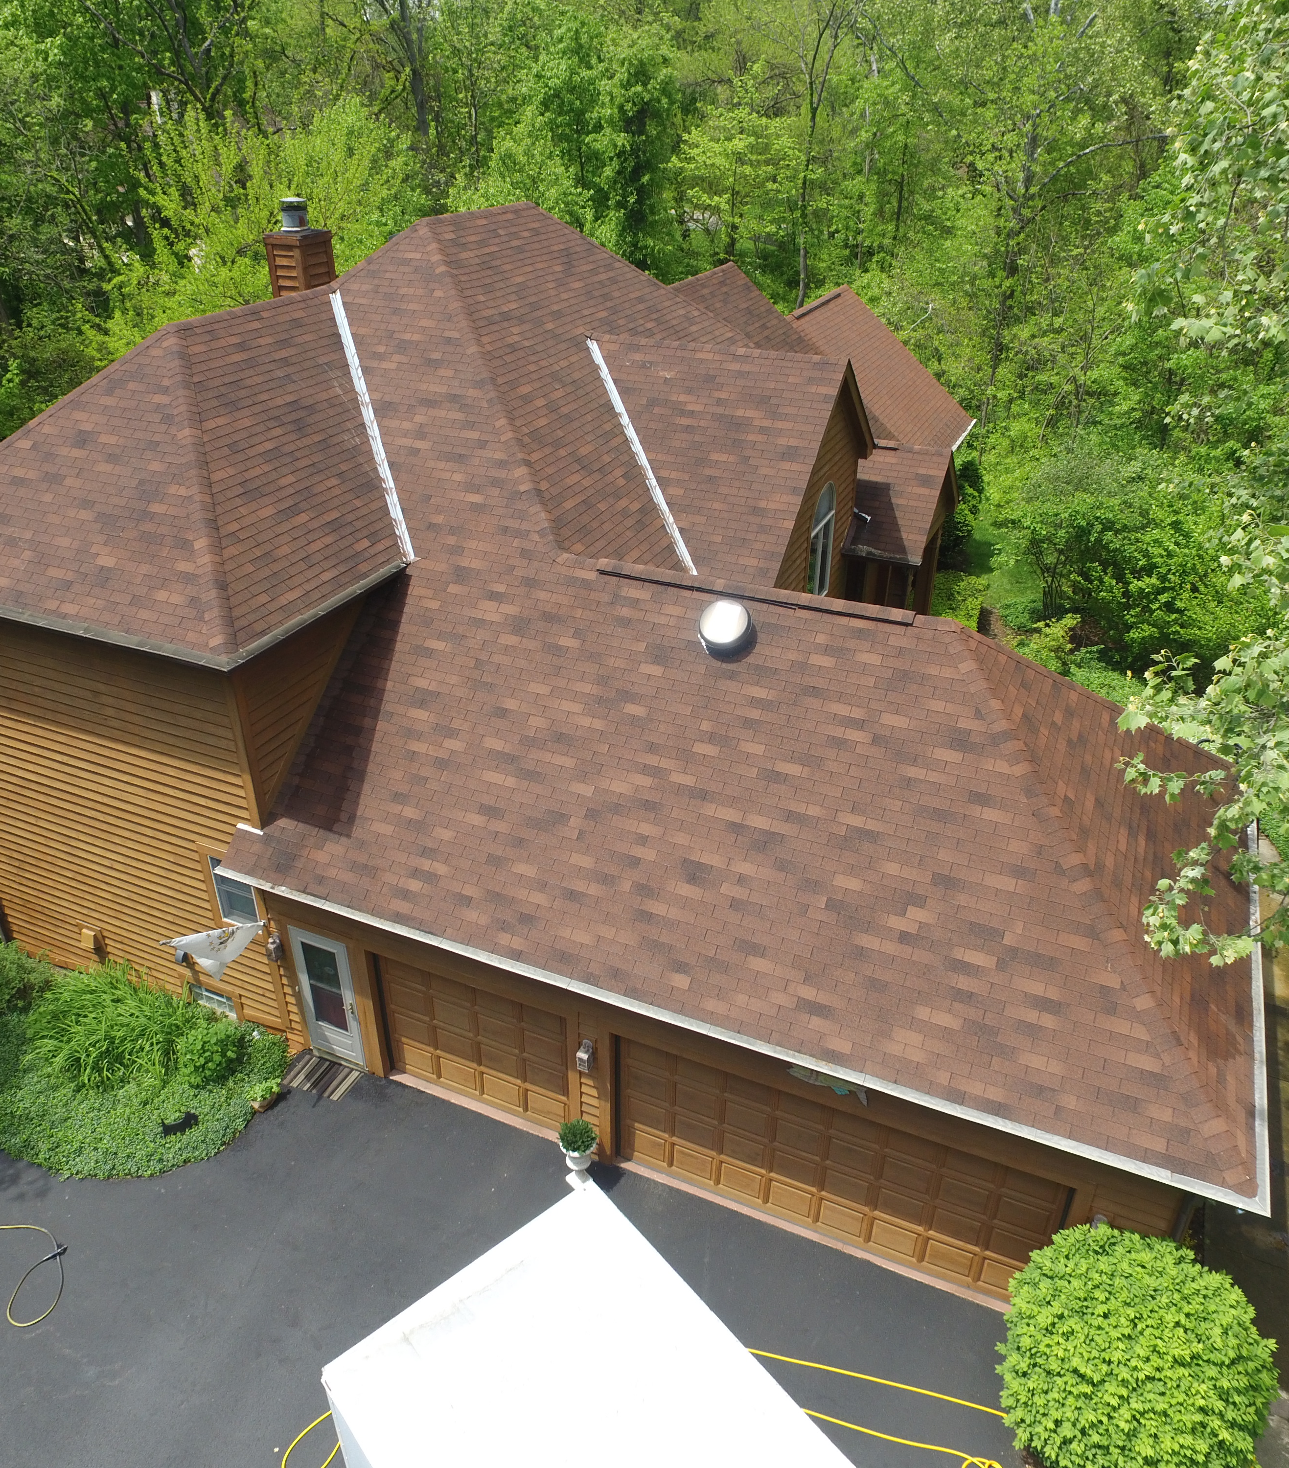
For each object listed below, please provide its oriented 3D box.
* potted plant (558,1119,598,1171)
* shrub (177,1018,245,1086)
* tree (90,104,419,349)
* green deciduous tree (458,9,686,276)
[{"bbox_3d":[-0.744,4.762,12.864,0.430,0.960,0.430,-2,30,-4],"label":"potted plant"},{"bbox_3d":[-5.466,4.004,14.228,0.830,0.720,0.800,-14,33,-24],"label":"shrub"},{"bbox_3d":[-8.948,-9.316,27.682,7.458,10.880,7.085,-9,31,-15],"label":"tree"},{"bbox_3d":[-2.030,-13.094,32.775,6.162,13.443,5.854,-1,30,-3],"label":"green deciduous tree"}]

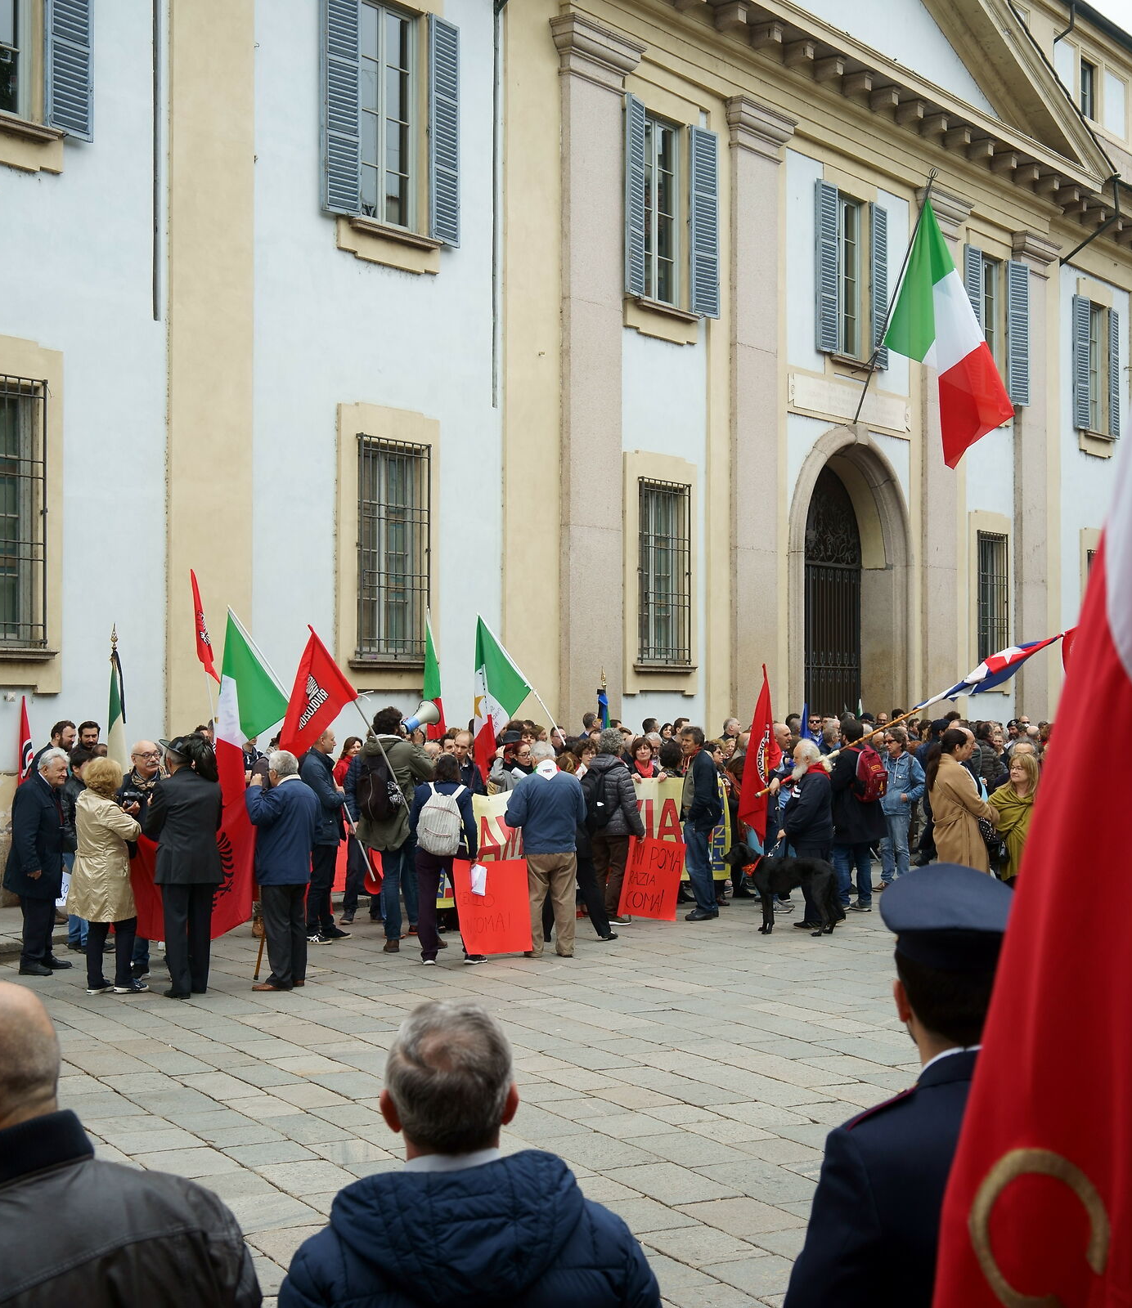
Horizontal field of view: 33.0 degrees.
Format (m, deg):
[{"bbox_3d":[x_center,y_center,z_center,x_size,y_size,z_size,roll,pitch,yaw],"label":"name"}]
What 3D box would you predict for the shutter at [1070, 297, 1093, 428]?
[{"bbox_3d":[10.312,-5.823,38.126,0.070,2.650,0.600,-1,-2,43],"label":"shutter"}]

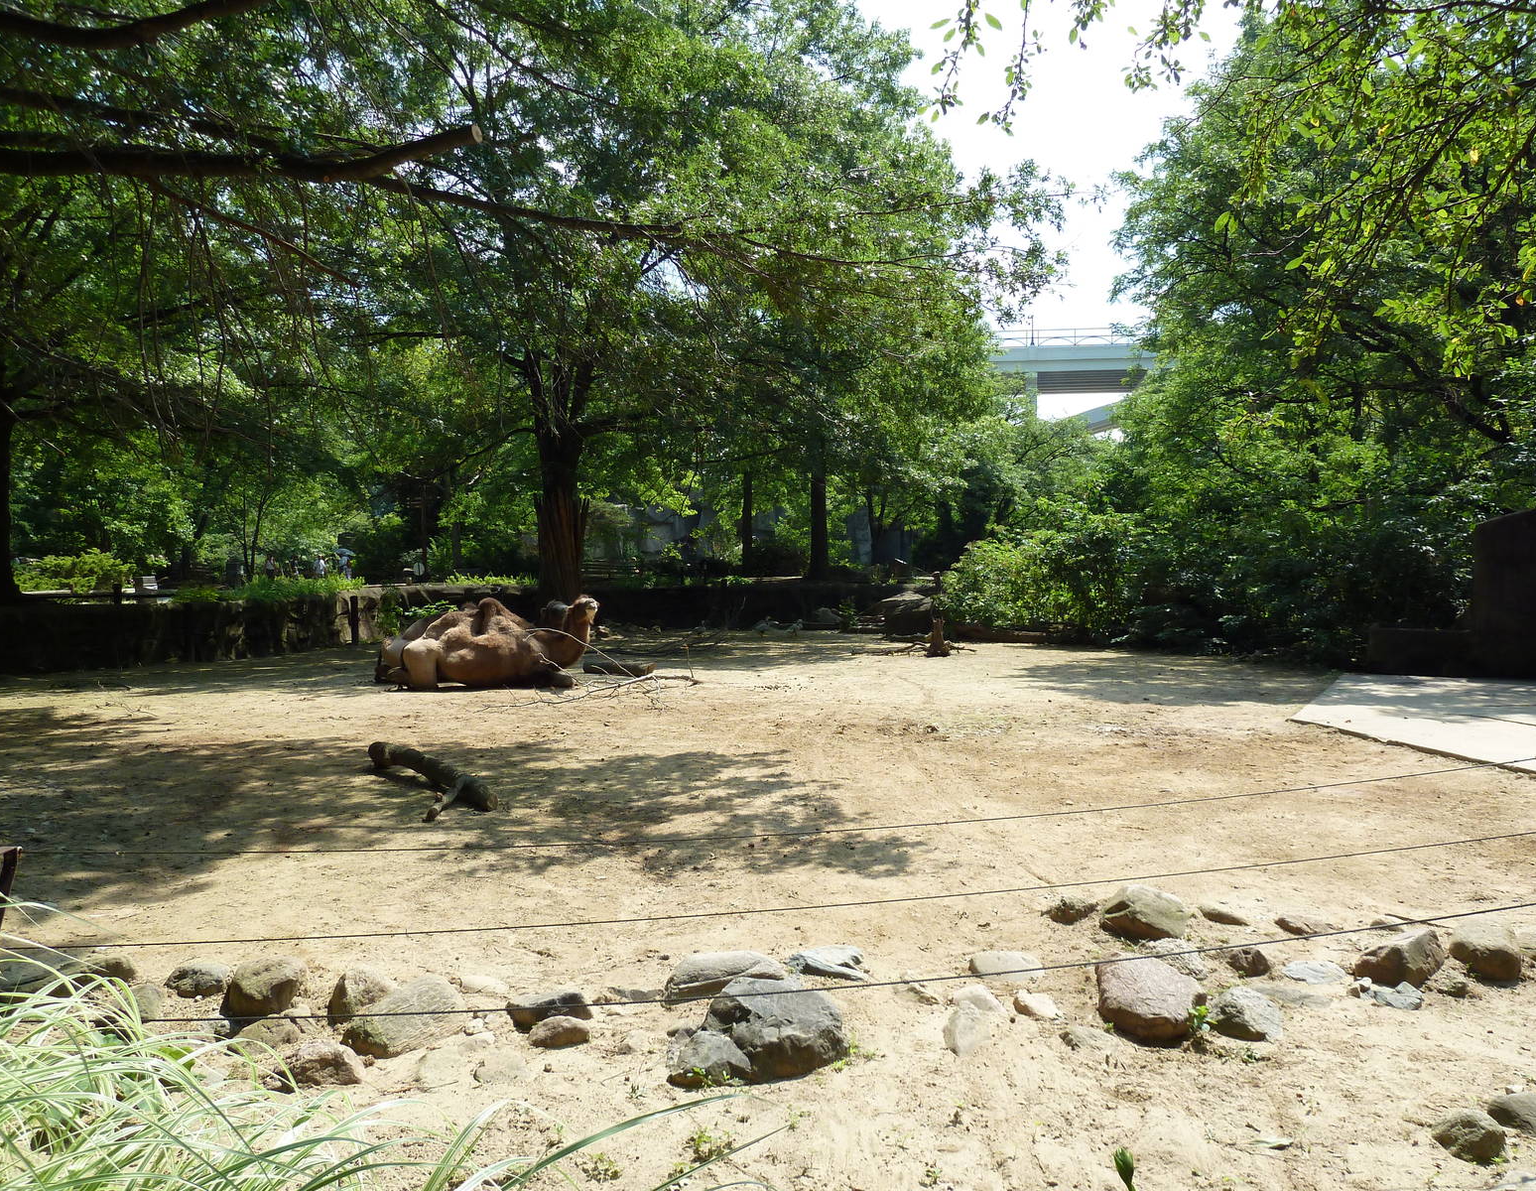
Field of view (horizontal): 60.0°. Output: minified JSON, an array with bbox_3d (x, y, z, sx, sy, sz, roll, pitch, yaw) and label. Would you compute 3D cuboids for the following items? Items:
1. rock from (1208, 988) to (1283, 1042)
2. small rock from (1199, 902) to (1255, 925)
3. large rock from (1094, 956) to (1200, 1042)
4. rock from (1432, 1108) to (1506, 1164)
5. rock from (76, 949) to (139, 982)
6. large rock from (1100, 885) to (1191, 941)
[{"bbox_3d":[1.853,1.609,5.169,0.280,0.170,0.230,0,2,0],"label":"rock"},{"bbox_3d":[2.330,1.610,6.758,0.277,0.088,0.166,1,2,19],"label":"small rock"},{"bbox_3d":[1.506,1.571,5.261,0.412,0.262,0.392,1,2,16],"label":"large rock"},{"bbox_3d":[2.176,1.653,4.126,0.225,0.140,0.190,0,2,0],"label":"rock"},{"bbox_3d":[-2.918,1.609,5.871,0.270,0.130,0.210,0,2,0],"label":"rock"},{"bbox_3d":[1.867,1.549,6.592,0.455,0.220,0.328,1,2,16],"label":"large rock"}]

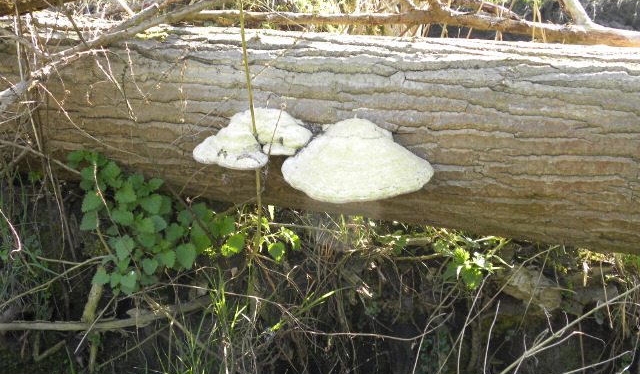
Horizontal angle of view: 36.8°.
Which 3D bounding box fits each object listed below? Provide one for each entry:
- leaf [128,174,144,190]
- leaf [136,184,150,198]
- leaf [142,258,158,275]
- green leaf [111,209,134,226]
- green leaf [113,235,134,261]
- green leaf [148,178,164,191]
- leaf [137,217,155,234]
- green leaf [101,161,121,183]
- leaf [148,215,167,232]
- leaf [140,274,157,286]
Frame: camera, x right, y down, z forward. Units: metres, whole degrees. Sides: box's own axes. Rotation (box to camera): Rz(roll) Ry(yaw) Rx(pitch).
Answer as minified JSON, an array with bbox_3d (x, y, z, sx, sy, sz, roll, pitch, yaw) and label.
[{"bbox_3d":[-0.441,-0.013,2.310,0.038,0.042,0.017,6,-27,-3],"label":"leaf"},{"bbox_3d":[-0.389,0.008,2.120,0.031,0.014,0.031,0,60,0],"label":"leaf"},{"bbox_3d":[-0.399,0.188,2.260,0.036,0.041,0.014,0,-13,0],"label":"leaf"},{"bbox_3d":[-0.468,0.072,2.280,0.052,0.018,0.047,0,60,0],"label":"green leaf"},{"bbox_3d":[-0.454,0.144,2.240,0.044,0.062,0.018,0,-15,0],"label":"green leaf"},{"bbox_3d":[-0.402,-0.004,2.360,0.039,0.037,0.016,0,-20,0],"label":"green leaf"},{"bbox_3d":[-0.374,0.083,2.060,0.039,0.014,0.037,0,60,0],"label":"leaf"},{"bbox_3d":[-0.458,-0.032,2.100,0.044,0.014,0.051,0,60,0],"label":"green leaf"},{"bbox_3d":[-0.387,0.087,2.290,0.043,0.043,0.017,11,-27,0],"label":"leaf"},{"bbox_3d":[-0.412,0.220,2.310,0.041,0.038,0.017,0,-27,-6],"label":"leaf"}]

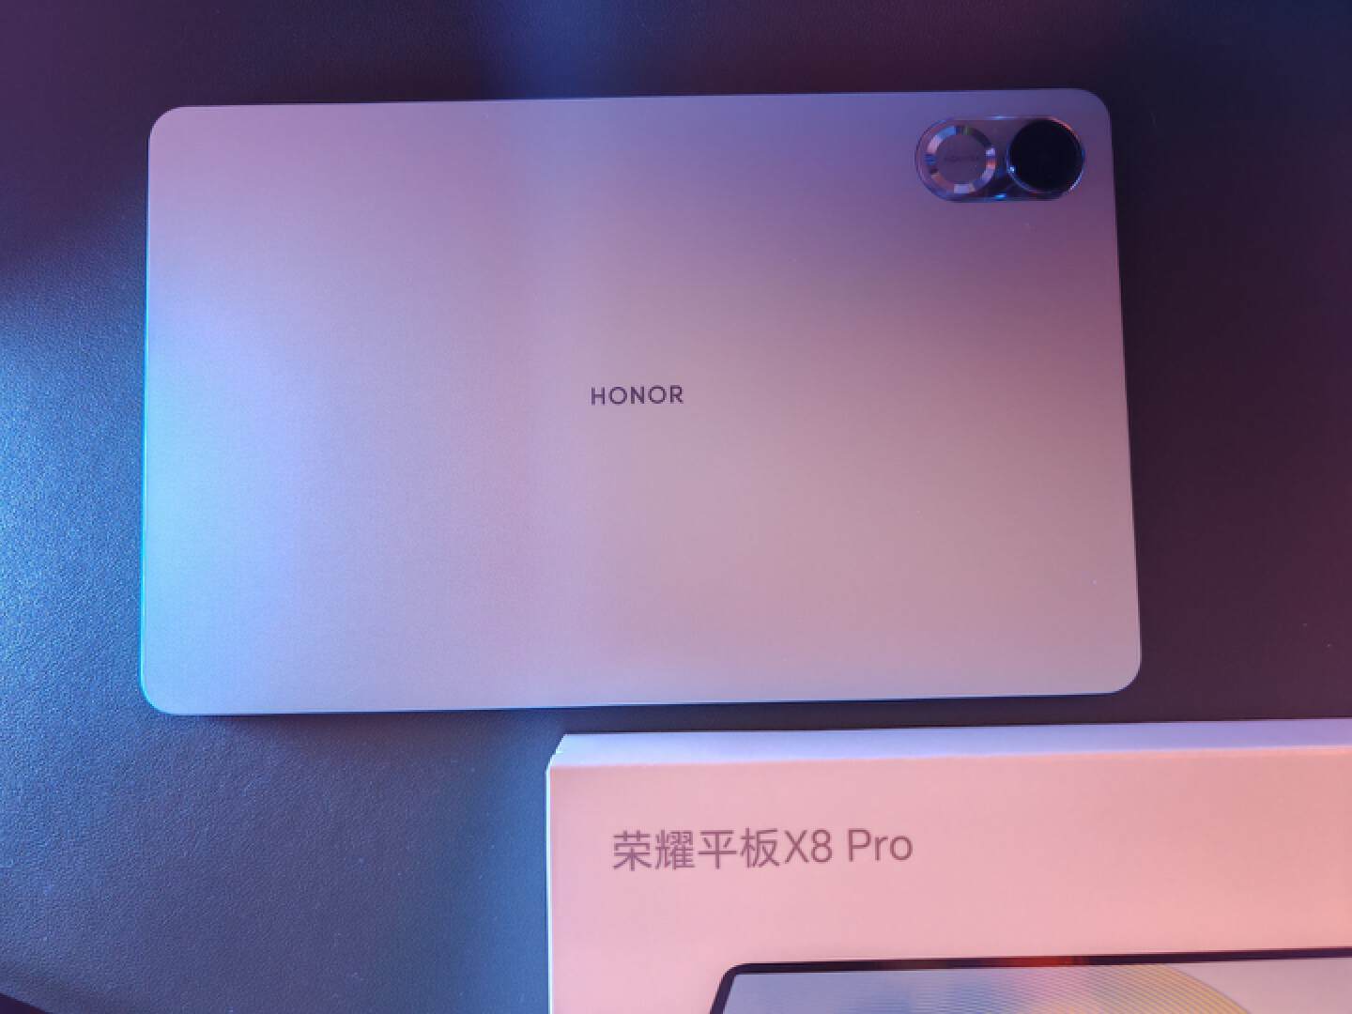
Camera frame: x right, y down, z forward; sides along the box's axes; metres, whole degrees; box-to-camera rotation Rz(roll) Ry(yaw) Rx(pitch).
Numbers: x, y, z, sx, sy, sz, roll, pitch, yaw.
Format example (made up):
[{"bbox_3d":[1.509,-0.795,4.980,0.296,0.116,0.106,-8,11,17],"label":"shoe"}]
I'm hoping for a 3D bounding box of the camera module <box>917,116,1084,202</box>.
[{"bbox_3d":[0.090,-0.096,0.292,0.046,0.003,0.024,-1,86,0],"label":"camera module"}]

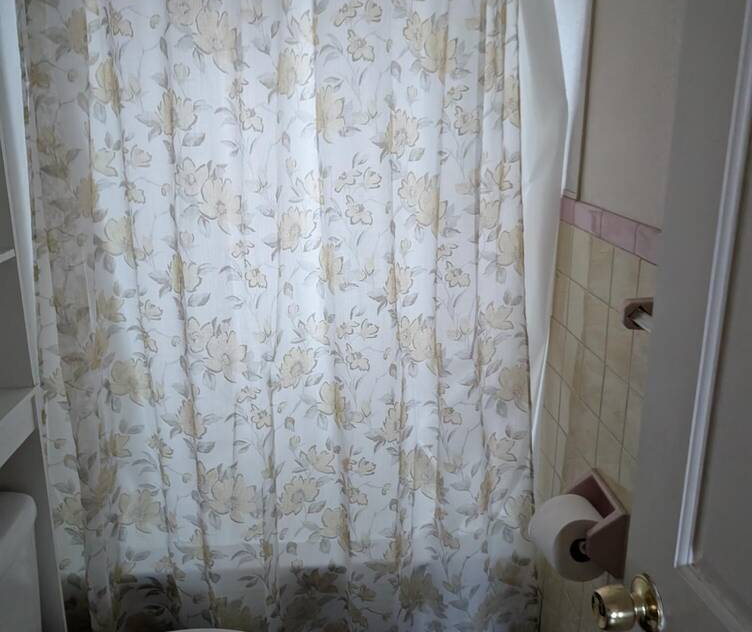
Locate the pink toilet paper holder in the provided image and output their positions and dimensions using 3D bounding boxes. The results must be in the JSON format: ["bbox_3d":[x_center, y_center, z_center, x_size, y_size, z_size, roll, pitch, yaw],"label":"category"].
[{"bbox_3d":[0.389,0.379,1.274,0.070,0.126,0.153,-1,16,-3],"label":"pink toilet paper holder"}]

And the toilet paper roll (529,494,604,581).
[{"bbox_3d":[0.366,0.408,1.287,0.120,0.120,0.102,-2,14,-6],"label":"toilet paper roll"}]

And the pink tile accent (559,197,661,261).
[{"bbox_3d":[0.411,-0.167,1.274,0.014,0.052,0.500,-1,16,-3],"label":"pink tile accent"}]

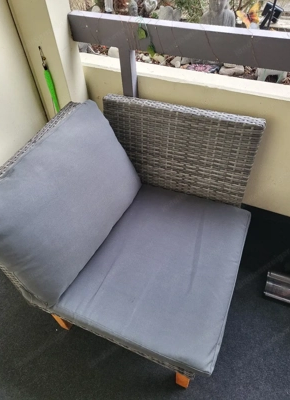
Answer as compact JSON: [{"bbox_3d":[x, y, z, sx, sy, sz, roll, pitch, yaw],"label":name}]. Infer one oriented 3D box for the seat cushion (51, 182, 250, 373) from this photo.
[{"bbox_3d":[0.033,0.223,1.207,0.647,0.086,0.672,16,51,17],"label":"seat cushion"}]

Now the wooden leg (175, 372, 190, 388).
[{"bbox_3d":[0.148,0.654,1.127,0.050,0.155,0.049,16,51,17],"label":"wooden leg"}]

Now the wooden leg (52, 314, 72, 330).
[{"bbox_3d":[-0.348,0.501,1.282,0.049,0.167,0.049,16,51,17],"label":"wooden leg"}]

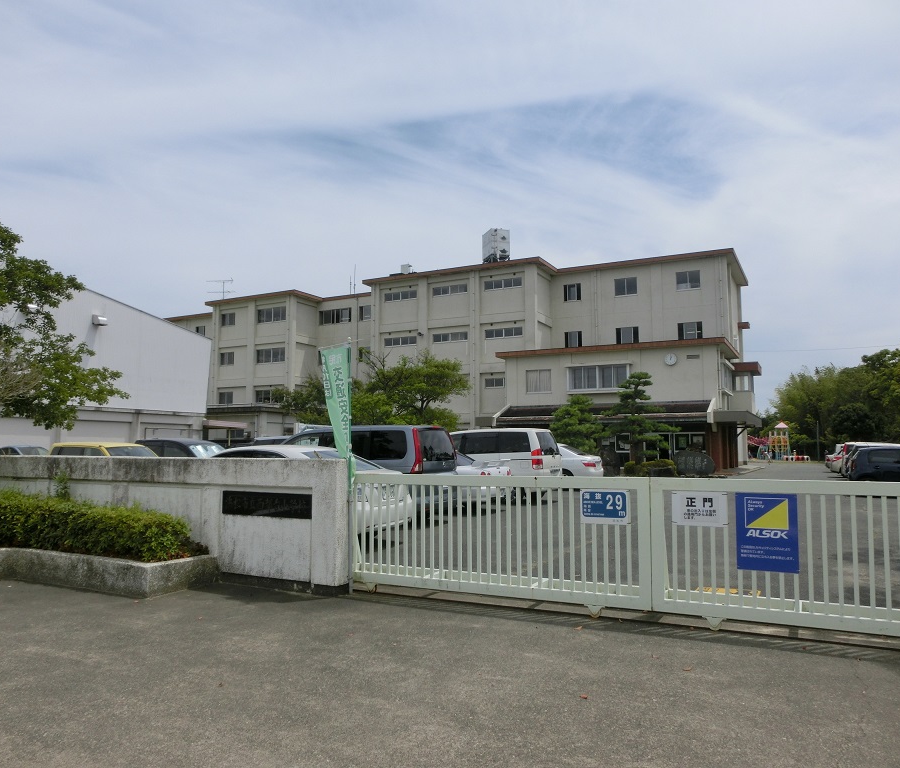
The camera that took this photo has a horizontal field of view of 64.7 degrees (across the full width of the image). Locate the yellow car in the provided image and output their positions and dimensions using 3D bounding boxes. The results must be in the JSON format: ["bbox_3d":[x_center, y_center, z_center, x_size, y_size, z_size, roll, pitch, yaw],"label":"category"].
[{"bbox_3d":[-8.690,2.286,18.155,3.450,1.580,1.500,-3,-6,27],"label":"yellow car"}]

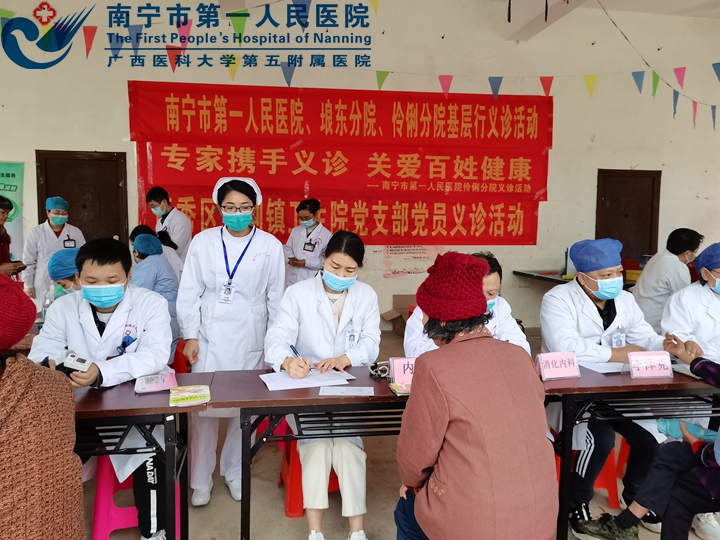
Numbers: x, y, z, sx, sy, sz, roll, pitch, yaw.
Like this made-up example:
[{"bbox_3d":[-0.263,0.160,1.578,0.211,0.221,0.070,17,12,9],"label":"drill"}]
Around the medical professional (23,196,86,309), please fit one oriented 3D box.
[{"bbox_3d":[-2.722,0.146,5.020,0.520,1.594,0.320,-1,5,-14],"label":"medical professional"}]

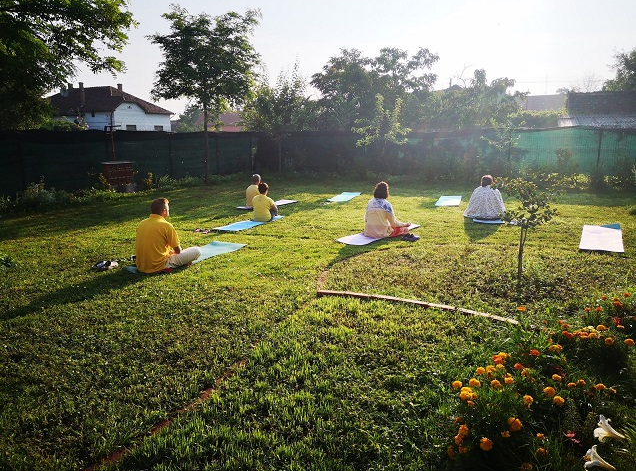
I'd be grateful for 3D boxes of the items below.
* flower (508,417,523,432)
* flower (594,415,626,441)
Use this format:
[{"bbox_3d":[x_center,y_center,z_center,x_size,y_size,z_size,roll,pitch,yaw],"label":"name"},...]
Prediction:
[{"bbox_3d":[0.896,0.857,2.250,0.060,0.050,0.060,-1,12,0],"label":"flower"},{"bbox_3d":[1.274,0.844,2.169,0.140,0.110,0.110,11,16,33],"label":"flower"}]

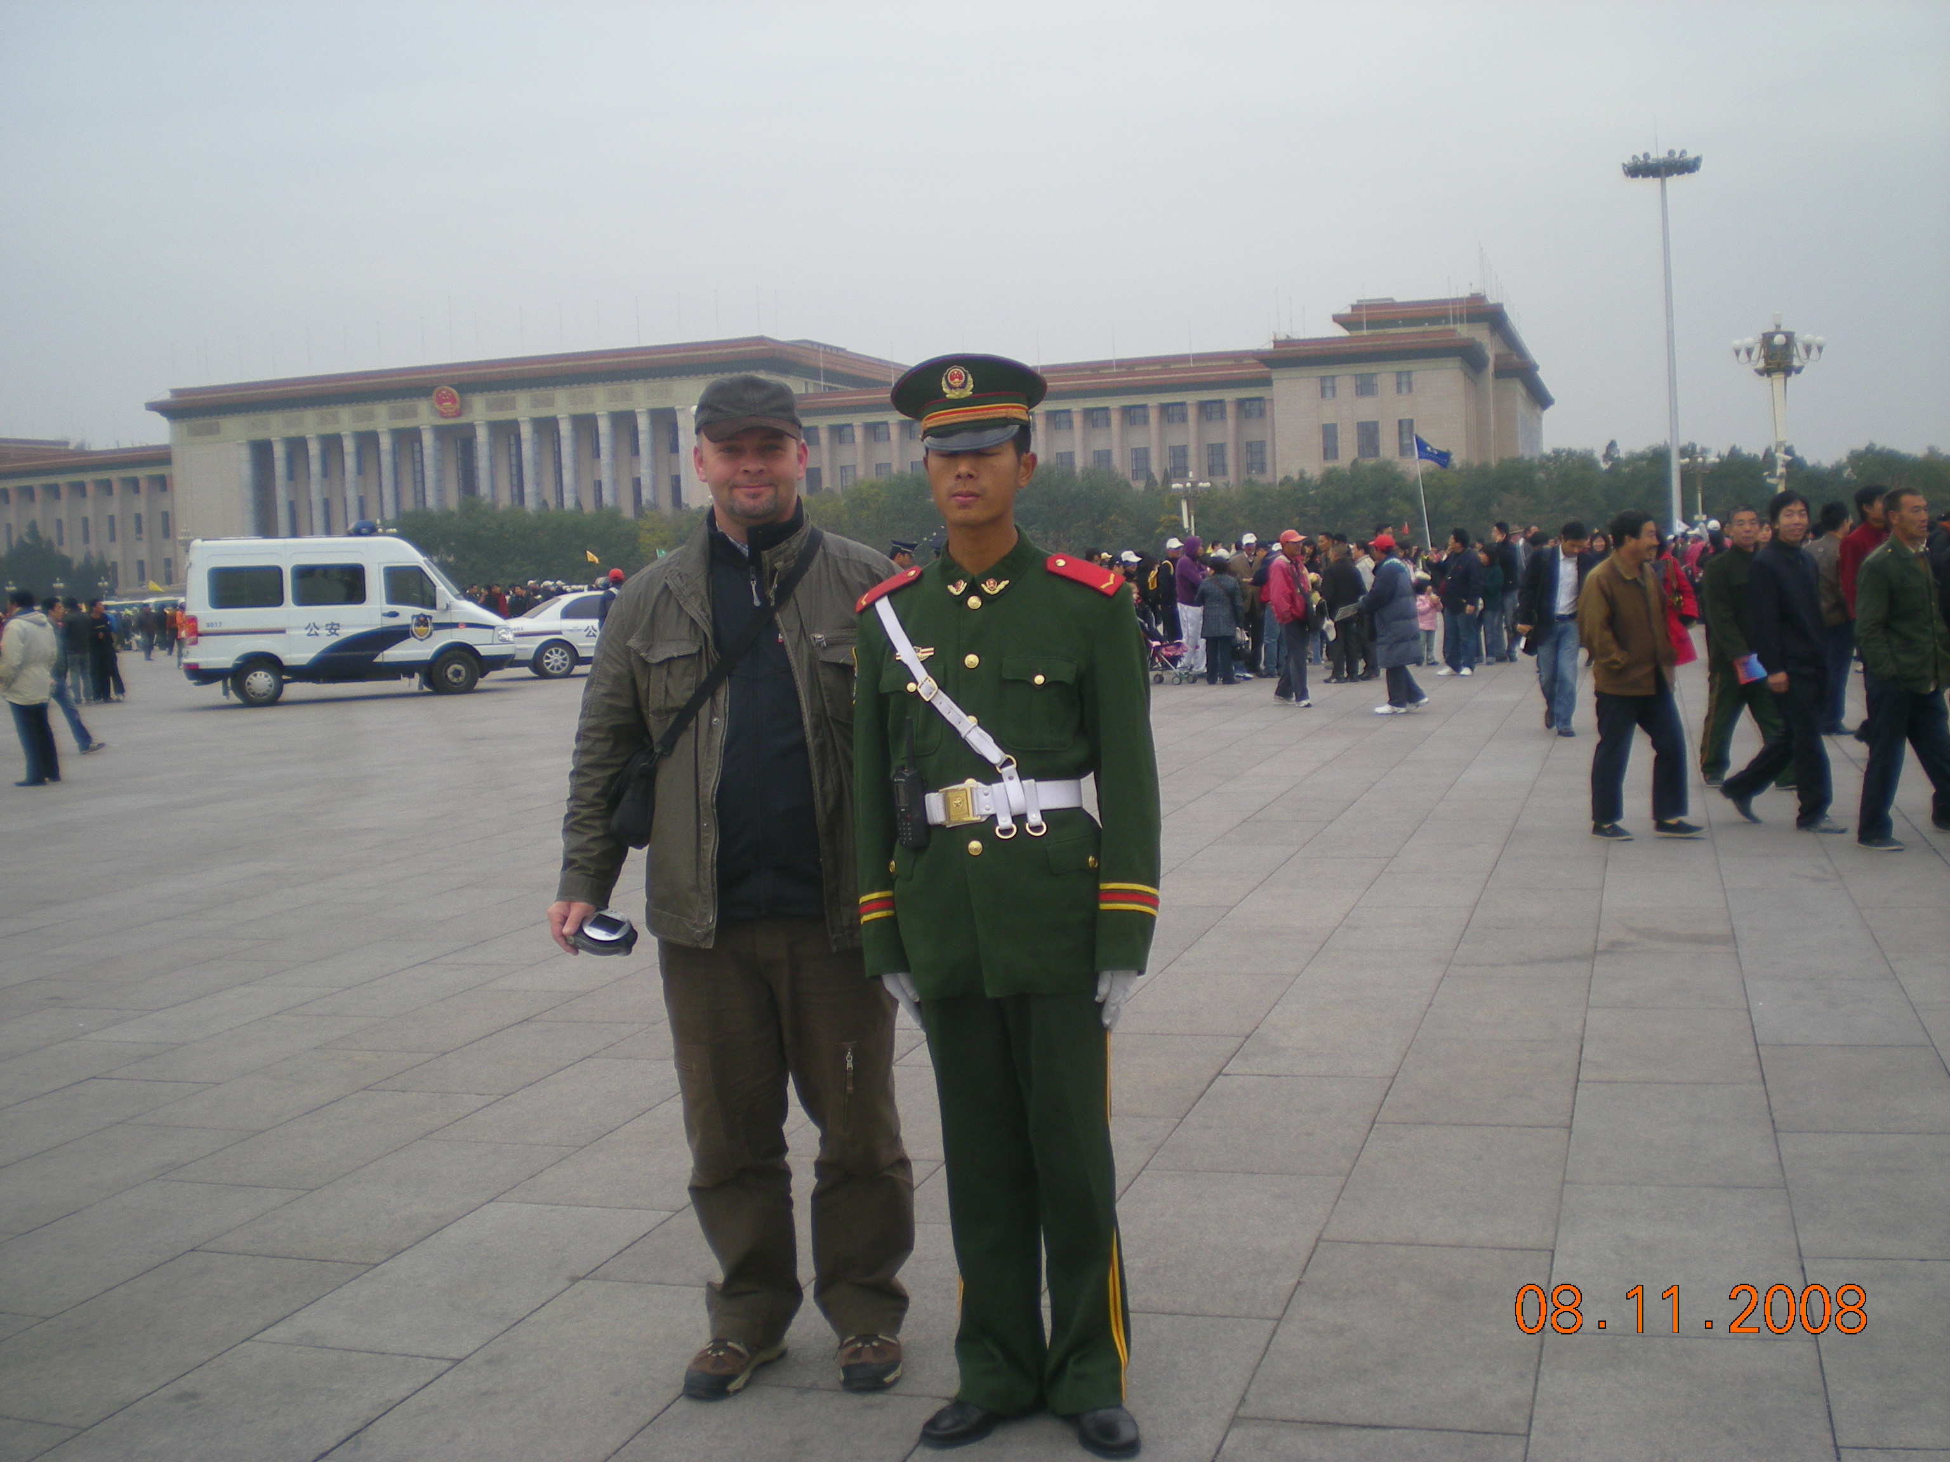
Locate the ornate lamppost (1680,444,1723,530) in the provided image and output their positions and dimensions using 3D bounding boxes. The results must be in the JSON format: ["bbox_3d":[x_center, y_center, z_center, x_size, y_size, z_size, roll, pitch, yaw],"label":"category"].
[{"bbox_3d":[89.495,-28.773,263.871,5.000,12.100,5.000,-2,4,0],"label":"ornate lamppost"}]

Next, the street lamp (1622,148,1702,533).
[{"bbox_3d":[52.982,-28.733,163.456,6.000,30.500,6.000,-2,4,0],"label":"street lamp"}]

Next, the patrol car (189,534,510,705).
[{"bbox_3d":[-9.286,-1.718,32.116,4.750,2.400,2.000,-3,4,-12],"label":"patrol car"}]

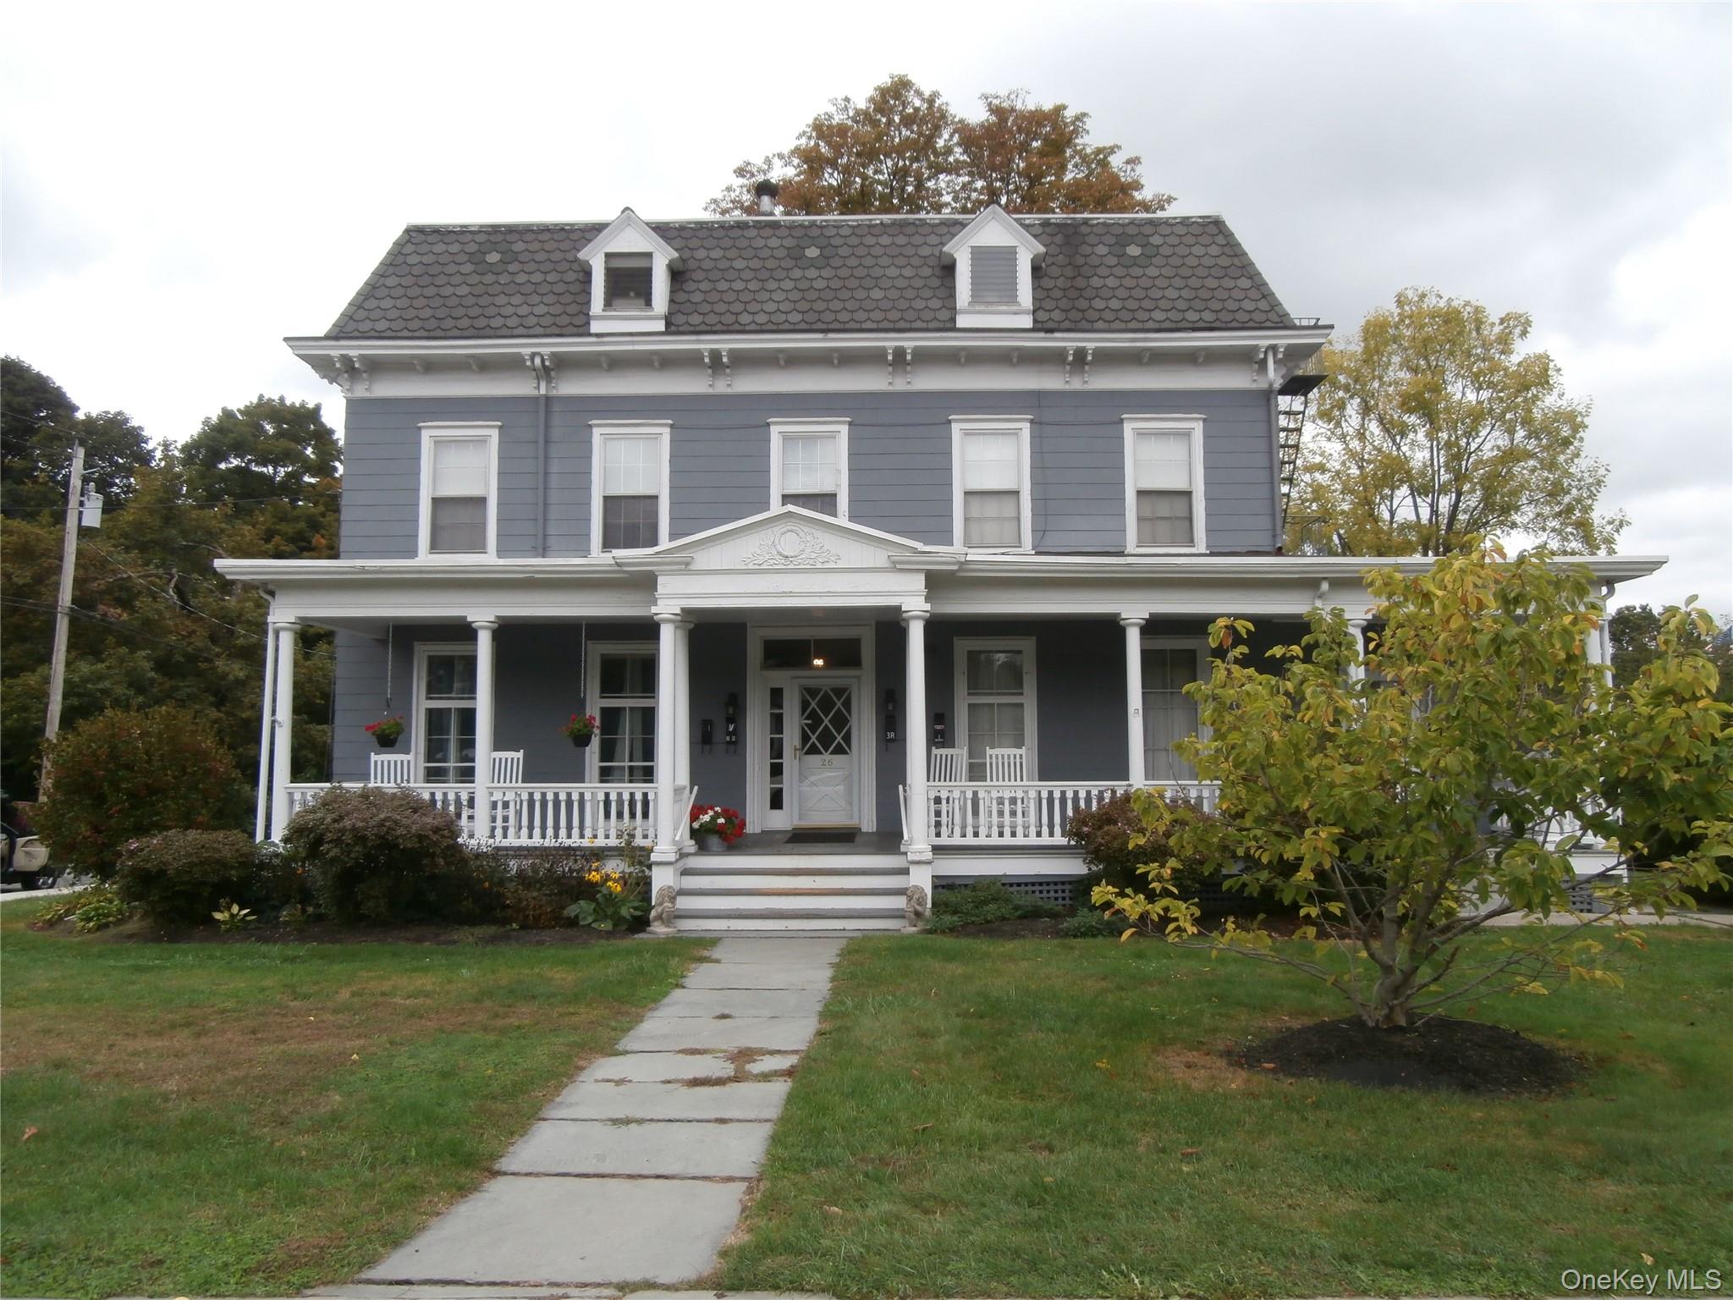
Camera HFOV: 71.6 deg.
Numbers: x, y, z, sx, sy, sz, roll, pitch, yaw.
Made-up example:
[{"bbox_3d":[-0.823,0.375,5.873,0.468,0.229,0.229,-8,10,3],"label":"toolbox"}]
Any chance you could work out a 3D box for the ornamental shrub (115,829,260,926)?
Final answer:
[{"bbox_3d":[-7.399,2.501,13.078,1.595,1.087,1.334,0,-5,1],"label":"ornamental shrub"}]

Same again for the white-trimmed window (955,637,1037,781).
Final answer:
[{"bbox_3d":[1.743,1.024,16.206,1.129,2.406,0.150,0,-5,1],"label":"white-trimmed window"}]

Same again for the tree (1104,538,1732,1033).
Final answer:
[{"bbox_3d":[3.624,0.884,7.853,4.242,3.118,3.800,0,-5,1],"label":"tree"}]

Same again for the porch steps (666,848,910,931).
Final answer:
[{"bbox_3d":[-0.766,2.500,12.512,2.442,0.734,0.880,0,-5,1],"label":"porch steps"}]

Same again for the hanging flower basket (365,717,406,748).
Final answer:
[{"bbox_3d":[-5.902,1.003,14.715,0.471,0.397,0.420,0,-5,1],"label":"hanging flower basket"}]

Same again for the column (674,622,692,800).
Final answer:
[{"bbox_3d":[-2.192,0.971,14.265,0.336,2.762,0.336,0,-5,1],"label":"column"}]

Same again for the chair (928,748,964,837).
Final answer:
[{"bbox_3d":[0.951,1.814,15.202,0.640,1.150,0.820,-2,-5,20],"label":"chair"}]

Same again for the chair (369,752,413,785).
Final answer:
[{"bbox_3d":[-5.824,1.801,14.692,0.580,1.090,0.820,0,-5,-4],"label":"chair"}]

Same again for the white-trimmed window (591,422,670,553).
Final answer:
[{"bbox_3d":[-3.318,-2.262,16.900,1.175,1.922,0.158,0,-5,1],"label":"white-trimmed window"}]

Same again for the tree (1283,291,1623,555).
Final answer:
[{"bbox_3d":[14.244,-2.382,29.295,8.516,13.200,8.500,0,-5,1],"label":"tree"}]

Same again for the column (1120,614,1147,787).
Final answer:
[{"bbox_3d":[3.146,0.926,13.944,0.290,2.700,0.290,0,-5,1],"label":"column"}]

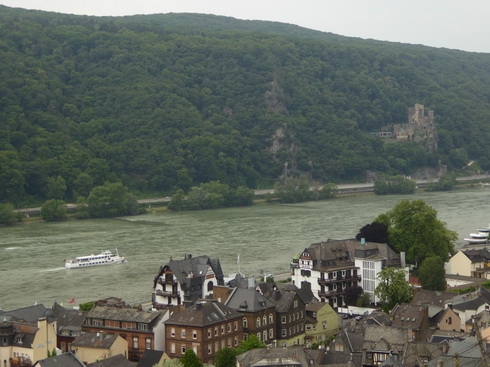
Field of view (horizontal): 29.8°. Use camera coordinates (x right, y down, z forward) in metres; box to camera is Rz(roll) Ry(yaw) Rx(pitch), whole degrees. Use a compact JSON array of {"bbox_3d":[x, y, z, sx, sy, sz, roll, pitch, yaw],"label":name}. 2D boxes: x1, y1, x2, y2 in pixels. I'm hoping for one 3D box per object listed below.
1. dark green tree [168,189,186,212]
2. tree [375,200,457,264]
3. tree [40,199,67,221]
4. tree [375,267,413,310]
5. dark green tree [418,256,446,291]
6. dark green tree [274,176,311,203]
[{"bbox_3d":[-54.860,13.630,753.000,14.740,18.260,14.000,0,2,0],"label":"dark green tree"},{"bbox_3d":[58.490,18.330,315.000,27.920,25.010,26.000,0,2,0],"label":"tree"},{"bbox_3d":[-133.970,18.760,645.000,18.240,15.780,17.000,0,2,0],"label":"tree"},{"bbox_3d":[37.370,26.690,231.000,9.420,11.430,9.000,0,2,0],"label":"tree"},{"bbox_3d":[54.510,26.640,267.000,7.980,10.600,8.000,0,2,0],"label":"dark green tree"},{"bbox_3d":[45.950,6.400,885.000,34.160,25.310,26.000,0,2,0],"label":"dark green tree"}]

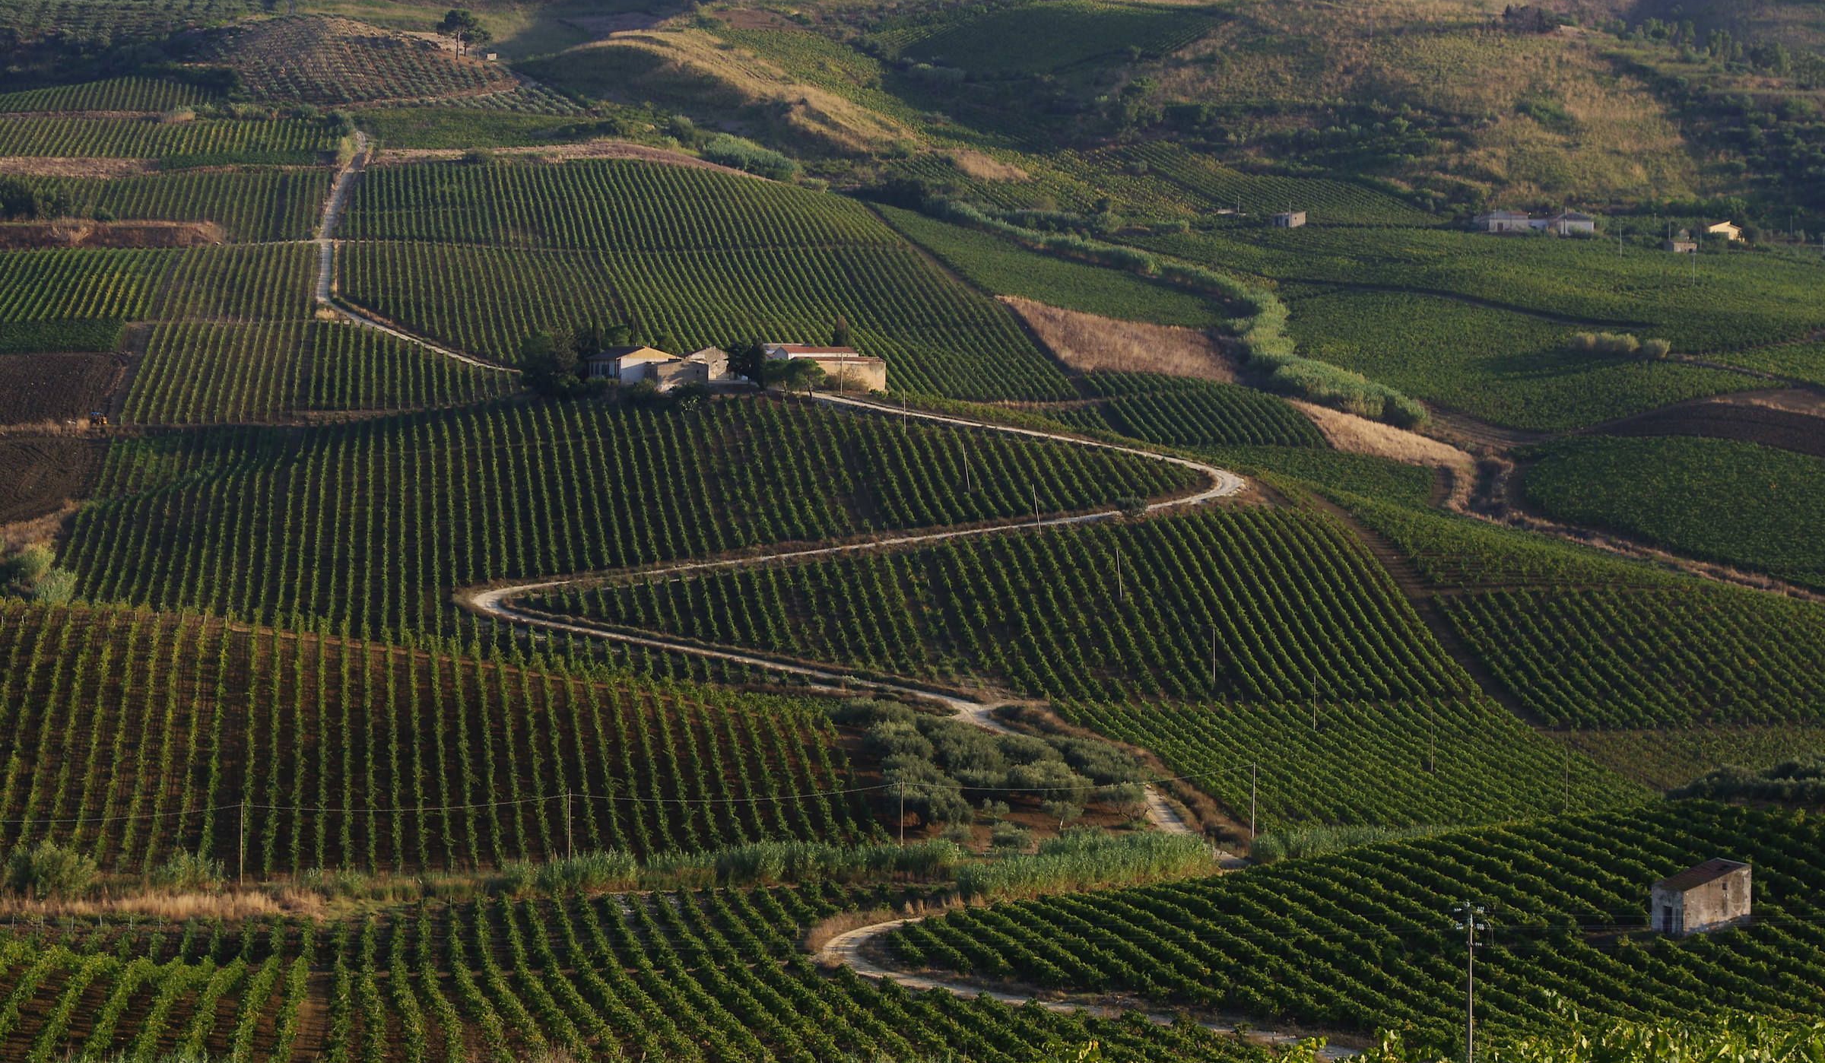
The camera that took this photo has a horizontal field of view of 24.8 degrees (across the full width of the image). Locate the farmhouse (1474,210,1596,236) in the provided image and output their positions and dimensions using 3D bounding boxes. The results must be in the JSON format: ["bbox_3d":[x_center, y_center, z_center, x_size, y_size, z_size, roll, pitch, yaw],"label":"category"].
[{"bbox_3d":[143.855,-71.359,960.000,27.500,5.400,10.000,0,3,-6],"label":"farmhouse"}]

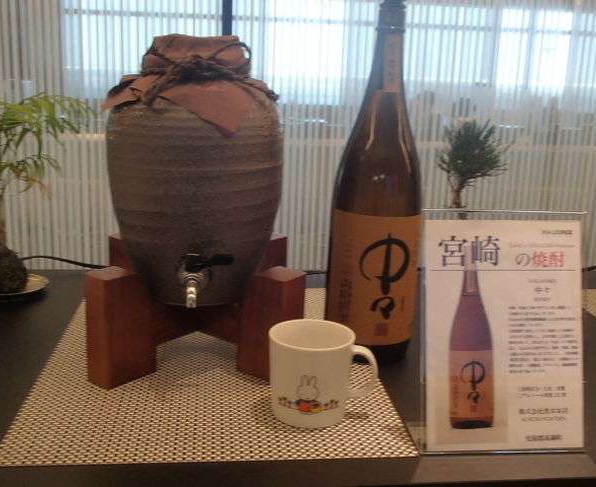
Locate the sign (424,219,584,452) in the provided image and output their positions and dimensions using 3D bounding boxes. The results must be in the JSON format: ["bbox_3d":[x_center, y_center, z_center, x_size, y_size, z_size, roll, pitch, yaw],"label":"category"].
[{"bbox_3d":[0.186,0.082,0.643,0.152,0.213,0.015,1,-2,-7],"label":"sign"}]

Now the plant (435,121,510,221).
[{"bbox_3d":[0.273,-0.057,1.119,0.116,0.265,0.112,1,13,-7],"label":"plant"}]

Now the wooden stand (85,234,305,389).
[{"bbox_3d":[-0.117,0.069,0.839,0.227,0.117,0.227,1,13,-7],"label":"wooden stand"}]

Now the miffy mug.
[{"bbox_3d":[0.025,0.127,0.691,0.106,0.082,0.083,2,13,0],"label":"miffy mug"}]

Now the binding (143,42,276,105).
[{"bbox_3d":[-0.096,-0.185,0.770,0.150,0.068,0.130,1,13,-7],"label":"binding"}]

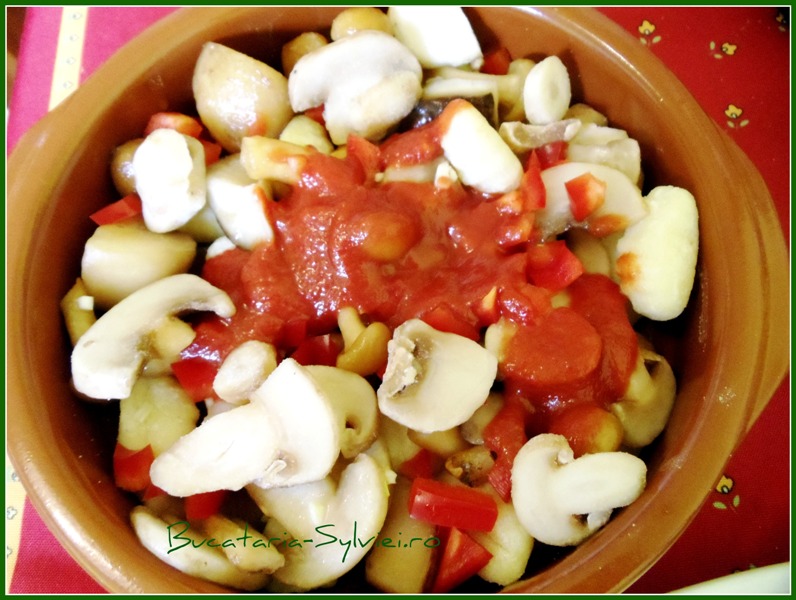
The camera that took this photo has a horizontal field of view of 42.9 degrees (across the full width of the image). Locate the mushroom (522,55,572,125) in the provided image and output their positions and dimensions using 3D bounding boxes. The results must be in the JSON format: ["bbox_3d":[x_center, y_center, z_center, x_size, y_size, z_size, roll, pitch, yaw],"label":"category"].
[{"bbox_3d":[0.053,-0.075,0.360,0.010,0.016,0.025,8,103,45],"label":"mushroom"}]

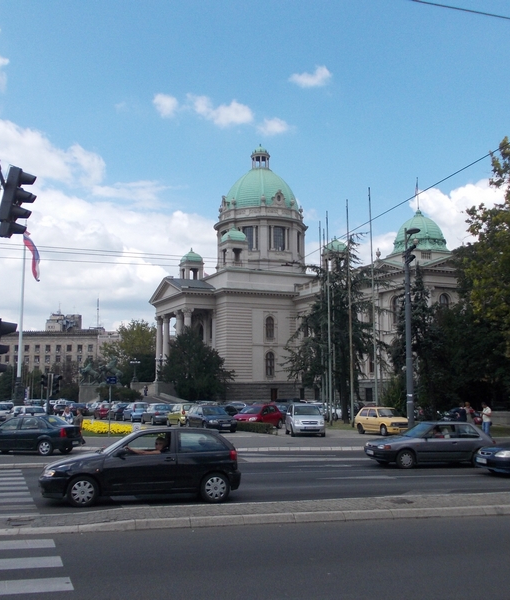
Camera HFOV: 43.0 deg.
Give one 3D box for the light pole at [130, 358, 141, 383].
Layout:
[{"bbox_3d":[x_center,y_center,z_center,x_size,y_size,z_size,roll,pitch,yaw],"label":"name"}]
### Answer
[{"bbox_3d":[-19.656,11.596,106.441,1.800,4.000,1.800,3,-9,-20],"label":"light pole"}]

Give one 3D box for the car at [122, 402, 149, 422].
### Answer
[{"bbox_3d":[-9.184,8.753,50.549,1.660,1.480,3.840,4,-10,-25],"label":"car"}]

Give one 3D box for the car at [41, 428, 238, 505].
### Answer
[{"bbox_3d":[-2.227,3.242,12.854,3.870,1.420,1.640,3,-9,-15],"label":"car"}]

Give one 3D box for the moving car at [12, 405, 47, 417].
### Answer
[{"bbox_3d":[-15.021,7.753,42.611,1.630,1.420,3.950,6,-11,-35],"label":"moving car"}]

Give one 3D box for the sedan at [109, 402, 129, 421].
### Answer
[{"bbox_3d":[-10.690,8.869,51.242,1.720,1.430,4.300,4,-9,-26],"label":"sedan"}]

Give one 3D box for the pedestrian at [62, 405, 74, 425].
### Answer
[{"bbox_3d":[-8.409,5.649,28.990,0.500,1.660,0.360,3,-9,-20],"label":"pedestrian"}]

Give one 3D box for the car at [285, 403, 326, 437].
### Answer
[{"bbox_3d":[2.637,6.311,34.026,1.690,1.620,4.050,1,-9,-4],"label":"car"}]

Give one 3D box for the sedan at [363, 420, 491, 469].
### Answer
[{"bbox_3d":[5.313,4.417,19.876,4.000,1.390,1.670,2,-9,-11],"label":"sedan"}]

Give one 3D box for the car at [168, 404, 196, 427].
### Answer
[{"bbox_3d":[-4.461,7.330,41.029,1.580,1.470,3.550,4,-10,-23],"label":"car"}]

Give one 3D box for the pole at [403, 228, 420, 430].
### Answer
[{"bbox_3d":[6.949,1.434,27.991,0.700,9.460,0.400,-2,-9,14],"label":"pole"}]

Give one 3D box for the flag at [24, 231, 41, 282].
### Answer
[{"bbox_3d":[-25.983,-5.080,75.568,2.000,6.000,0.900,0,-9,0],"label":"flag"}]

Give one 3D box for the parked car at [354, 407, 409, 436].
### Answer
[{"bbox_3d":[6.669,6.371,33.952,1.550,1.390,3.490,5,-10,-27],"label":"parked car"}]

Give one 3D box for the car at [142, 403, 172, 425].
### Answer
[{"bbox_3d":[-7.157,8.479,48.117,1.700,1.450,4.200,4,-9,-26],"label":"car"}]

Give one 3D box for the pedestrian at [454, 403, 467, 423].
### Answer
[{"bbox_3d":[10.611,6.139,33.258,0.480,1.720,0.520,2,-9,-12],"label":"pedestrian"}]

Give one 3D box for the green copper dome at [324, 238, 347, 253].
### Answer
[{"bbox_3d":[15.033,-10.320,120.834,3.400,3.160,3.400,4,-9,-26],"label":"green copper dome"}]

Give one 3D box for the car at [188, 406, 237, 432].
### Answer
[{"bbox_3d":[-2.408,6.501,35.433,1.710,1.420,4.350,4,-10,-23],"label":"car"}]

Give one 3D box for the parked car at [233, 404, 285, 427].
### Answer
[{"bbox_3d":[0.237,7.094,39.142,1.660,1.440,3.850,-5,-10,33],"label":"parked car"}]

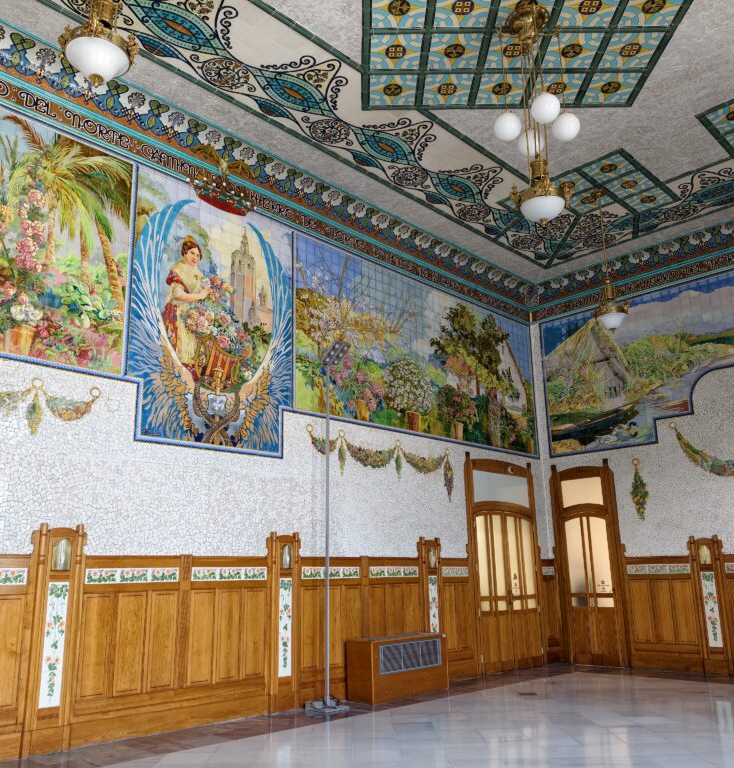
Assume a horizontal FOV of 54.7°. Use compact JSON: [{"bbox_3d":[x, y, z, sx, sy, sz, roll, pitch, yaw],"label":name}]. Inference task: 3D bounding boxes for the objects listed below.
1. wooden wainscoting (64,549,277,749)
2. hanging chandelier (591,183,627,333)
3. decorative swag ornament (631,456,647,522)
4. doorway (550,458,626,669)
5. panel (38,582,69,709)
[{"bbox_3d":[-1.923,2.666,7.375,2.235,1.709,0.090,14,-21,-43],"label":"wooden wainscoting"},{"bbox_3d":[3.343,-1.746,9.906,0.459,2.134,0.459,14,-21,-43],"label":"hanging chandelier"},{"bbox_3d":[4.479,1.728,11.684,0.060,1.021,0.289,14,-21,-43],"label":"decorative swag ornament"},{"bbox_3d":[3.784,3.015,12.140,0.160,3.360,1.243,14,-21,-43],"label":"doorway"},{"bbox_3d":[-2.809,2.340,6.389,0.040,1.068,0.186,-15,-21,42],"label":"panel"}]

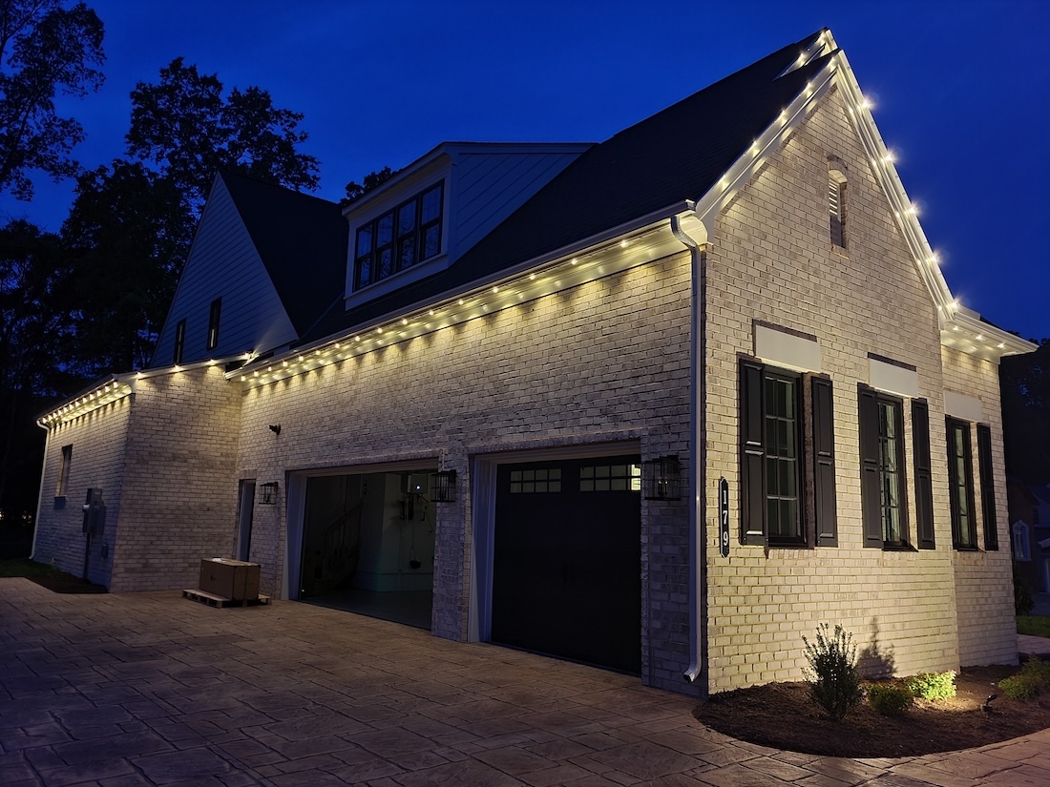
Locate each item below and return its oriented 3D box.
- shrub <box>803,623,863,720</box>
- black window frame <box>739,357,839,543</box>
[{"bbox_3d":[2.525,2.286,6.480,0.470,0.760,0.470,9,-12,-37],"label":"shrub"},{"bbox_3d":[2.458,0.602,7.475,1.600,1.700,0.140,9,-12,-38],"label":"black window frame"}]

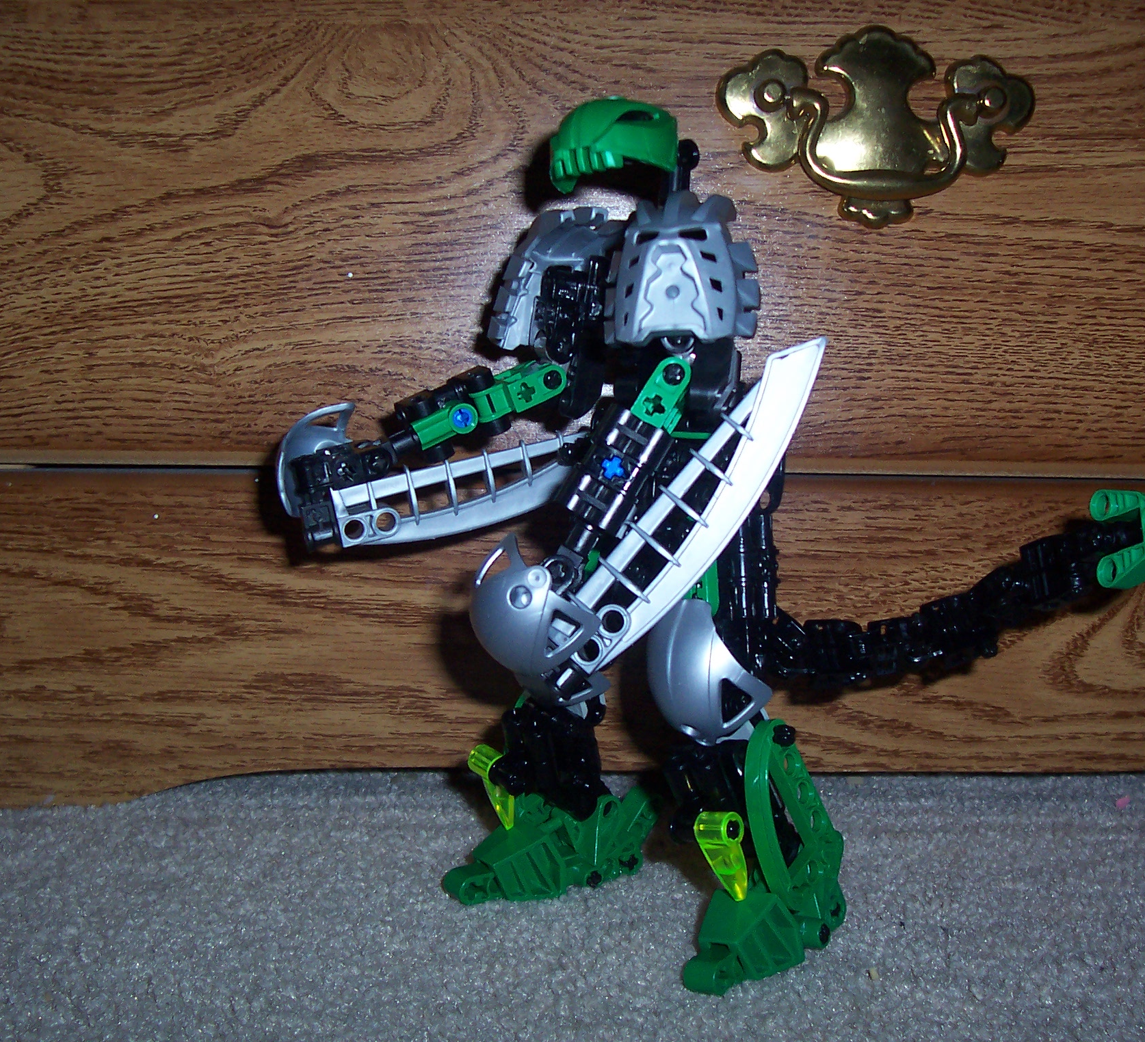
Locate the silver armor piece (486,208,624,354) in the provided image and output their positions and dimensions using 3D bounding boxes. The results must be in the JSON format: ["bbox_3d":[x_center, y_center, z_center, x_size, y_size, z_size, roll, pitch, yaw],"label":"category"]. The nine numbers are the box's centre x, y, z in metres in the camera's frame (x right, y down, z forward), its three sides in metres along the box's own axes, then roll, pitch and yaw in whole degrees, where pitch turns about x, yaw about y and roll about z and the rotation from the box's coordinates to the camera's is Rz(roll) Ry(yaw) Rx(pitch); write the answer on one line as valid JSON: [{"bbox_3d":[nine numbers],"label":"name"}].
[{"bbox_3d":[-0.004,-0.061,0.379,0.022,0.034,0.035,8,10,43],"label":"silver armor piece"}]

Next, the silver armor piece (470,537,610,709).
[{"bbox_3d":[-0.008,0.020,0.324,0.028,0.032,0.025,4,20,24],"label":"silver armor piece"}]

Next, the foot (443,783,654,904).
[{"bbox_3d":[-0.006,0.080,0.371,0.049,0.023,0.024,-3,8,-26],"label":"foot"}]

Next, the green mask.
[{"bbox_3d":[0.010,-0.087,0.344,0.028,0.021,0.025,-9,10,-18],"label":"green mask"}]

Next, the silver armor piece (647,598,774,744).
[{"bbox_3d":[0.031,0.034,0.338,0.025,0.031,0.027,-16,17,-37],"label":"silver armor piece"}]

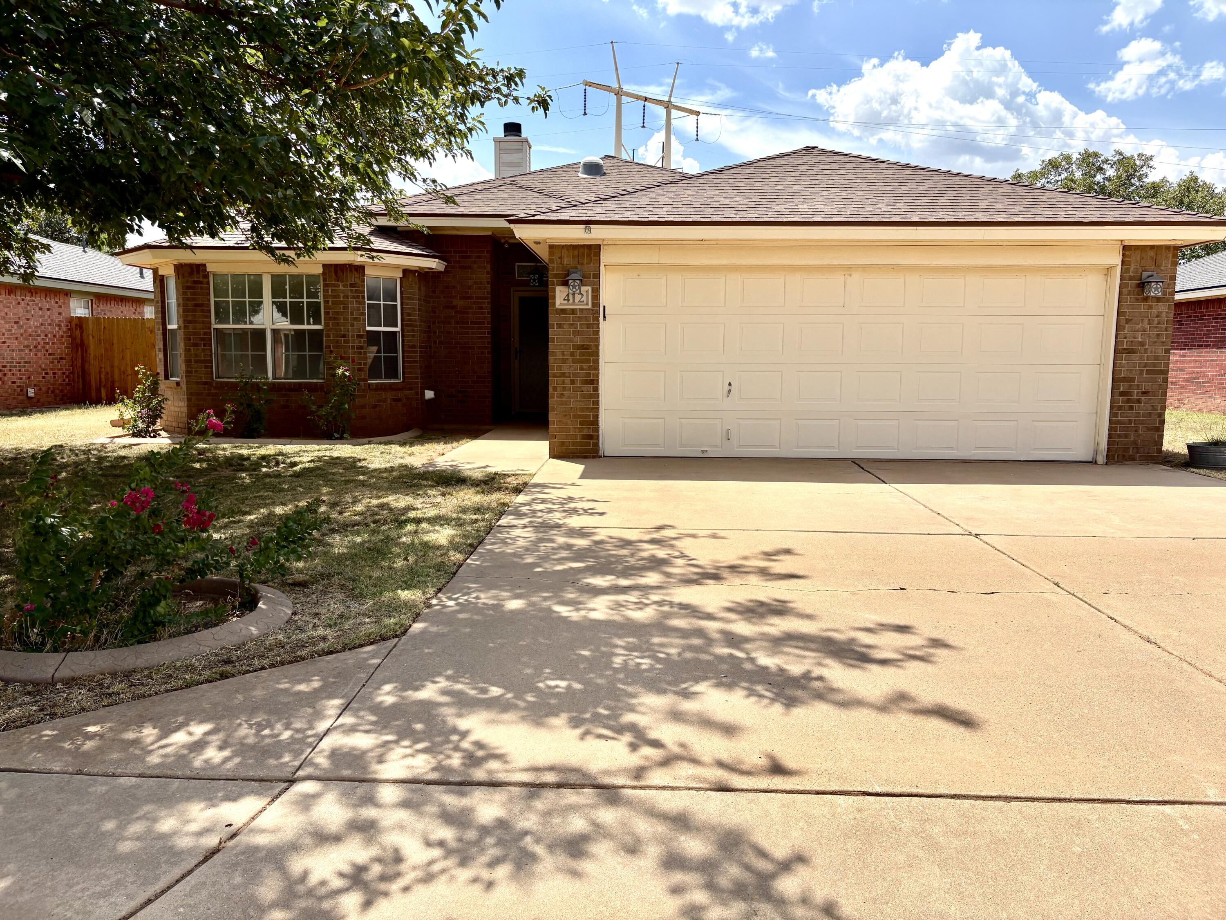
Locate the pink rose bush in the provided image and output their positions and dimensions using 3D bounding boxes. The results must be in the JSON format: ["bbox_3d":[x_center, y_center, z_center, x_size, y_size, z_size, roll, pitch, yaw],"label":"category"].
[{"bbox_3d":[-2.147,0.254,4.472,1.360,0.980,1.080,1,7,3],"label":"pink rose bush"}]

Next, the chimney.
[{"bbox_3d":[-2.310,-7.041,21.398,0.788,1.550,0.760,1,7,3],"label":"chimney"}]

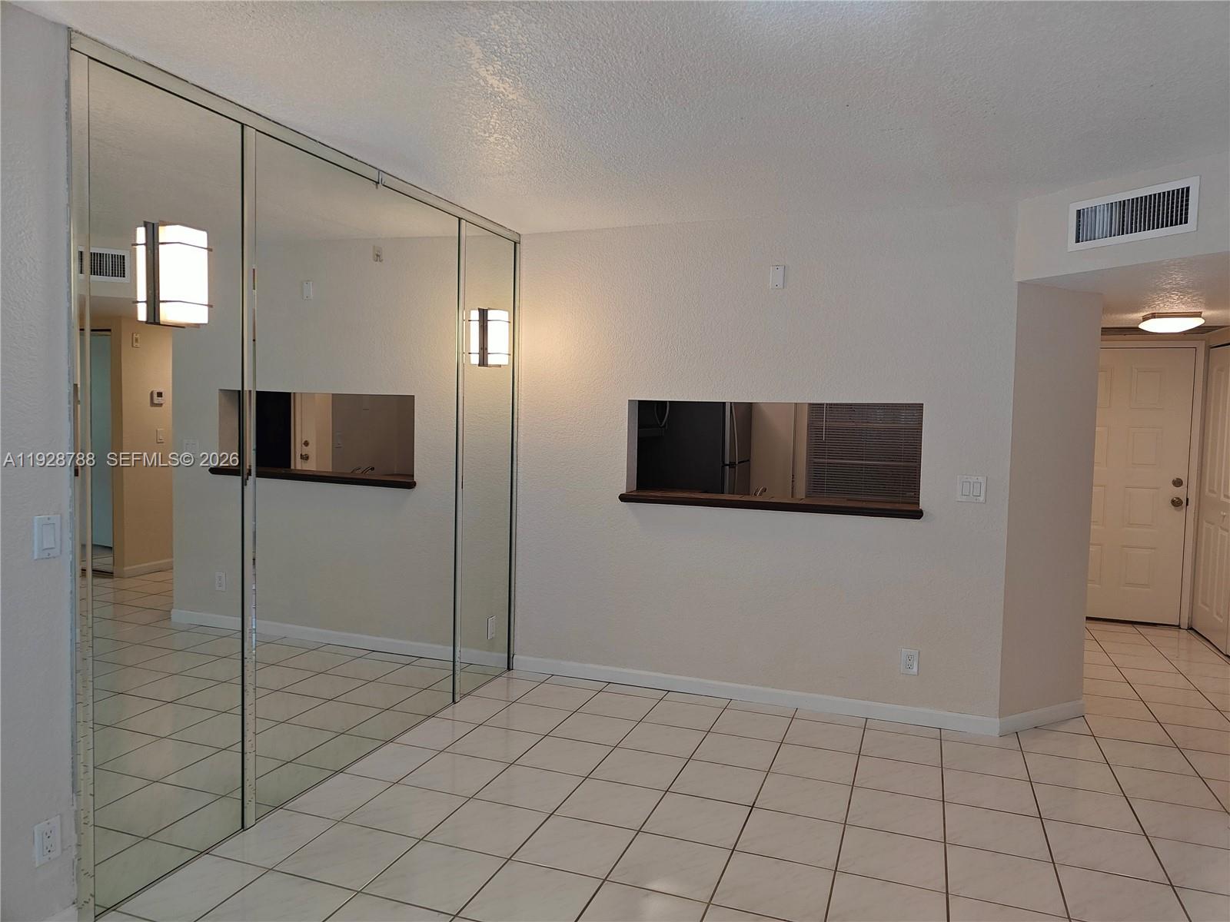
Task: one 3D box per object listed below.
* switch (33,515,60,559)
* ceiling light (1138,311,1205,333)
[{"bbox_3d":[-1.494,0.201,2.251,0.010,0.115,0.071,2,4,20],"label":"switch"},{"bbox_3d":[3.214,-0.799,4.936,0.275,0.085,0.275,2,4,20],"label":"ceiling light"}]

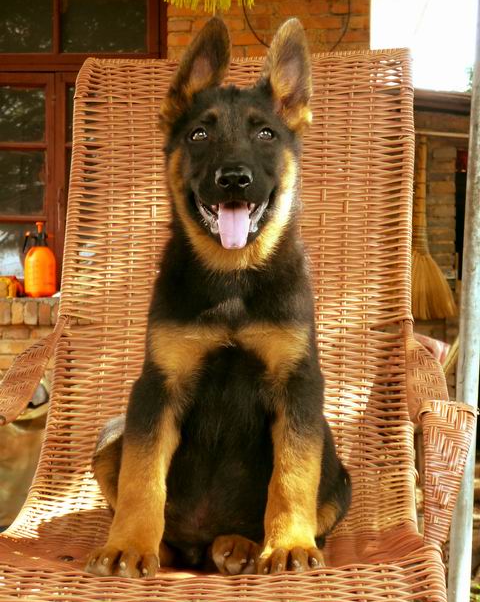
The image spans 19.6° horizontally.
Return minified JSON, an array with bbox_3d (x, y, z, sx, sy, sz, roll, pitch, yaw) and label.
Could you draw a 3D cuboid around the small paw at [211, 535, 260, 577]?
[{"bbox_3d":[-0.003,0.271,1.480,0.055,0.045,0.075,0,2,6],"label":"small paw"}]

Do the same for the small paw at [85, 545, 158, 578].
[{"bbox_3d":[-0.126,0.276,1.470,0.075,0.036,0.075,0,2,11],"label":"small paw"}]

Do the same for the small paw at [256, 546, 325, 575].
[{"bbox_3d":[0.053,0.274,1.470,0.072,0.034,0.075,0,2,-5],"label":"small paw"}]

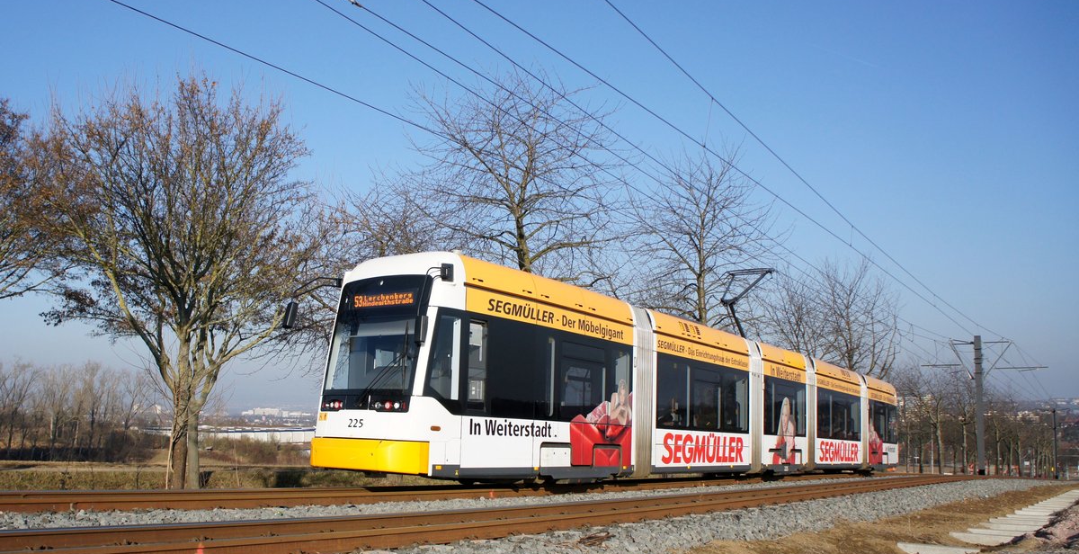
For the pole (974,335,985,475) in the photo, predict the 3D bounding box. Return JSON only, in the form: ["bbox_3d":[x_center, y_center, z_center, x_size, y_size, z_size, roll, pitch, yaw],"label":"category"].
[{"bbox_3d":[23.175,6.718,42.565,0.380,7.240,0.380,-5,-10,35],"label":"pole"}]

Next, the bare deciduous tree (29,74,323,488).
[{"bbox_3d":[-6.694,-0.020,14.640,5.360,7.590,5.200,2,-9,0],"label":"bare deciduous tree"}]

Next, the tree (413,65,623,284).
[{"bbox_3d":[-0.797,-0.261,21.880,5.740,11.200,5.570,2,-9,0],"label":"tree"}]

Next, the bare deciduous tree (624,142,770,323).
[{"bbox_3d":[5.737,1.060,28.685,5.240,11.550,5.240,2,-9,0],"label":"bare deciduous tree"}]

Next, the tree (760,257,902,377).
[{"bbox_3d":[15.694,4.401,43.390,7.520,10.850,6.390,2,-9,0],"label":"tree"}]

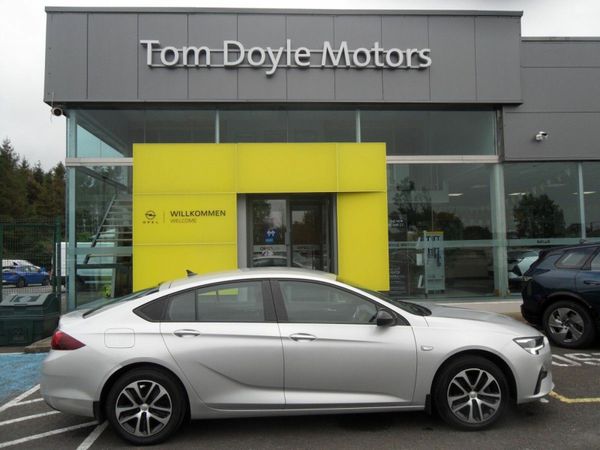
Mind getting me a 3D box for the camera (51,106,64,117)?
[{"bbox_3d":[-5.859,-2.747,11.725,0.220,0.200,0.280,1,6,-27],"label":"camera"}]

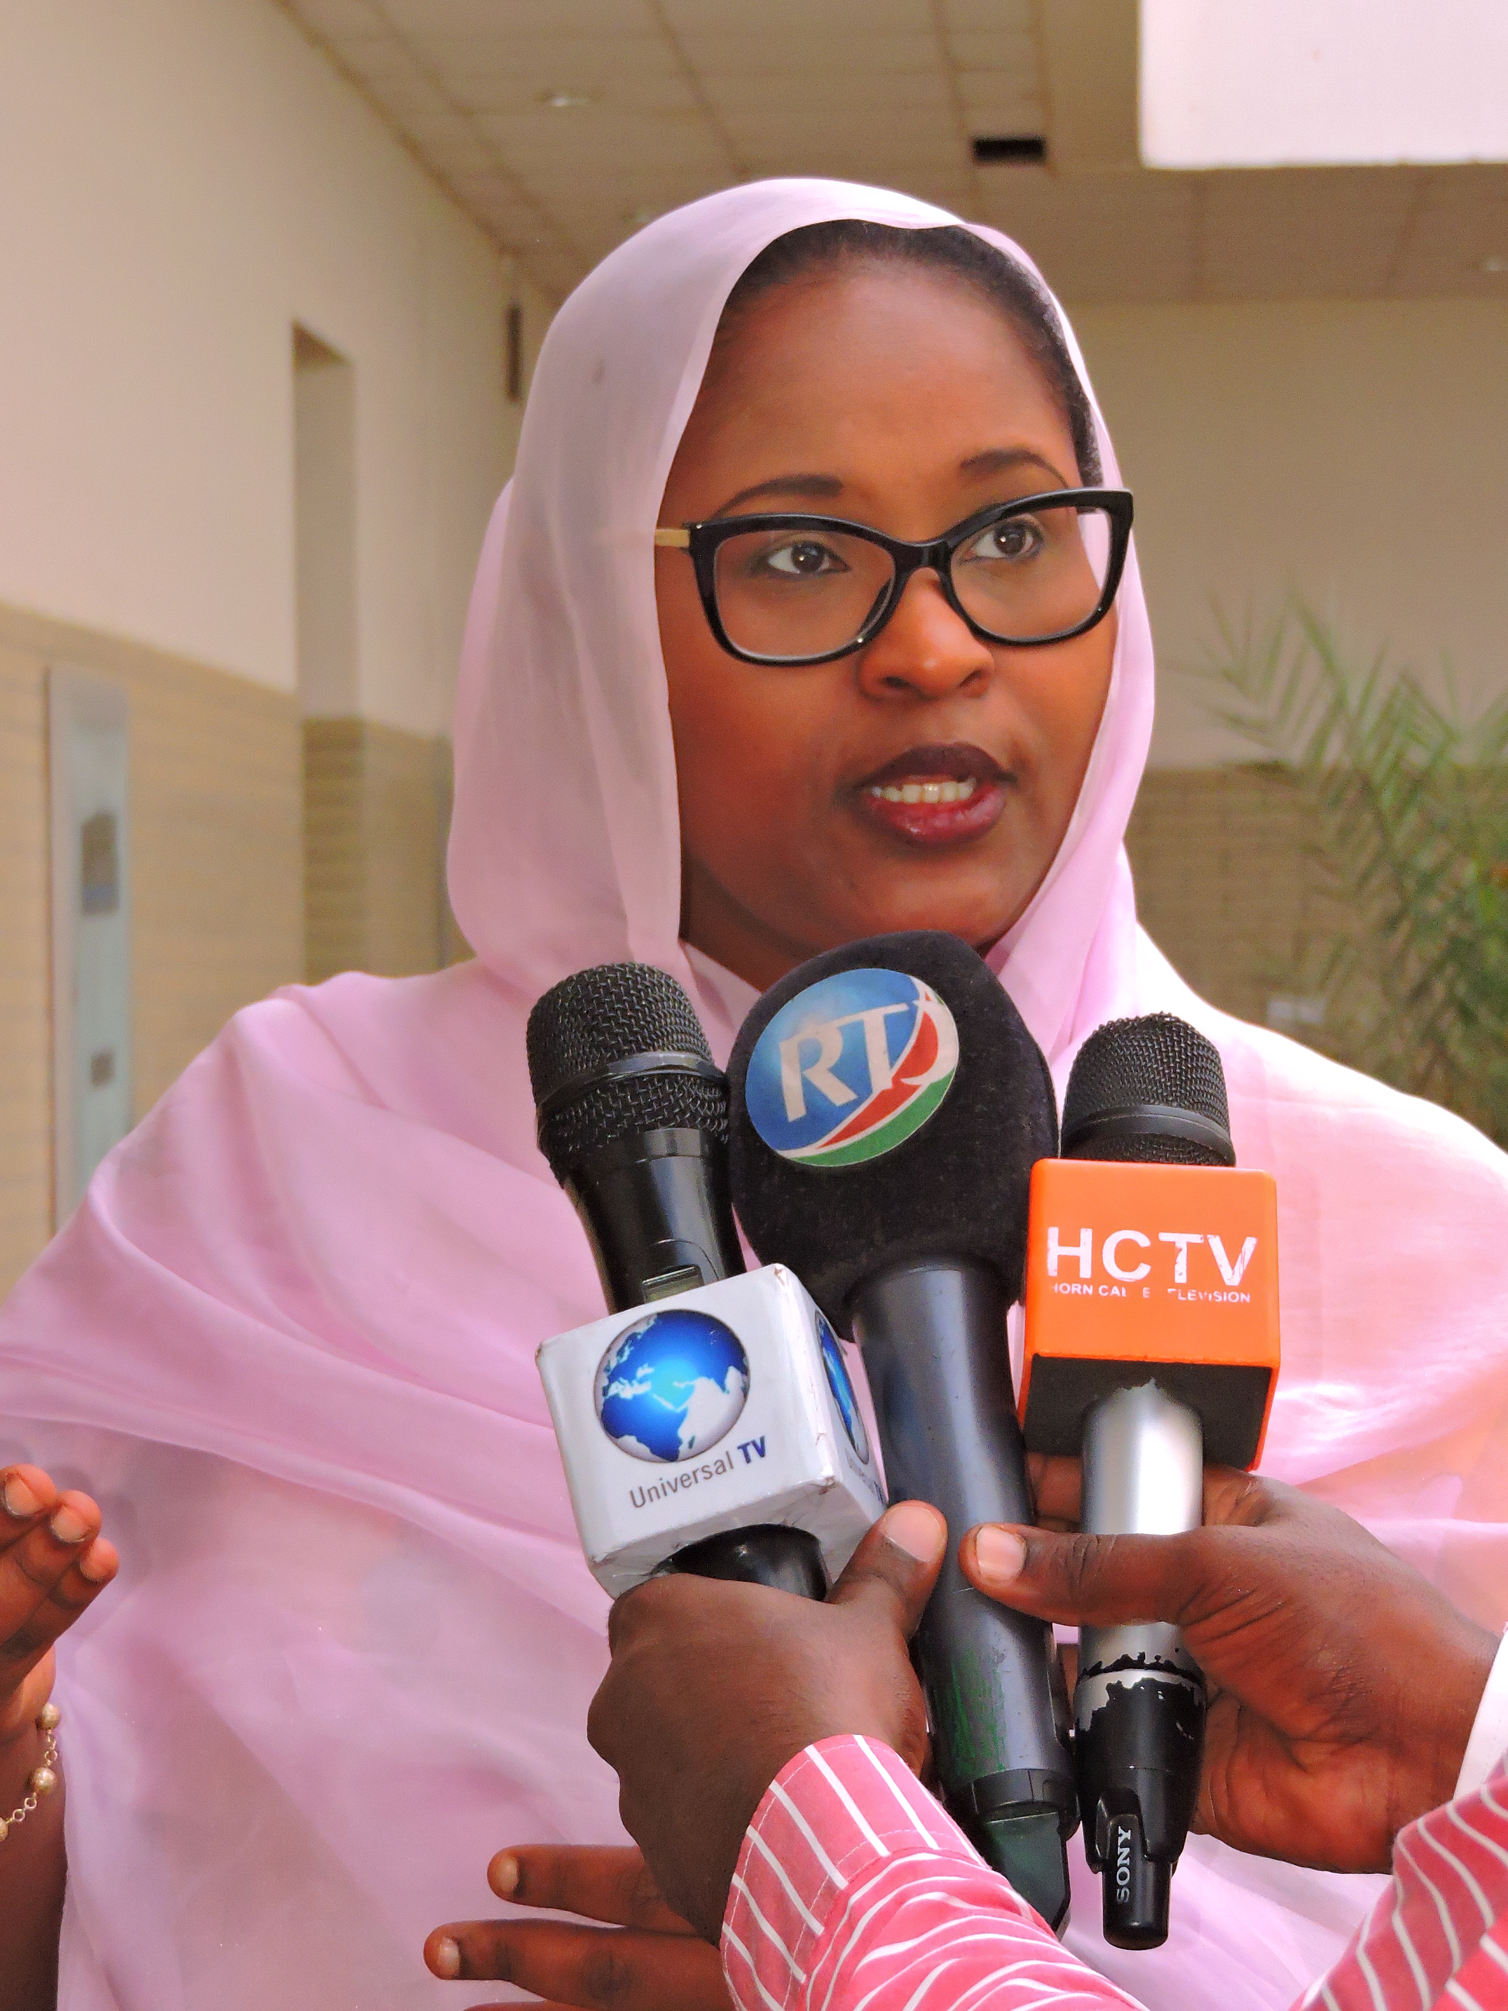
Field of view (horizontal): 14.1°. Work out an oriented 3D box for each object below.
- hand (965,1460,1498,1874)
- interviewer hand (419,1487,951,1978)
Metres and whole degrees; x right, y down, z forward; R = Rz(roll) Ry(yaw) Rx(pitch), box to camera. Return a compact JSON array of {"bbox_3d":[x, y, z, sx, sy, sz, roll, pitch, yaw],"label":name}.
[{"bbox_3d":[0.125,0.173,1.600,0.130,0.108,0.085,-1,1,30],"label":"hand"},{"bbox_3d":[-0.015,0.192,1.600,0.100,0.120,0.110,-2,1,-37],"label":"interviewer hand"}]

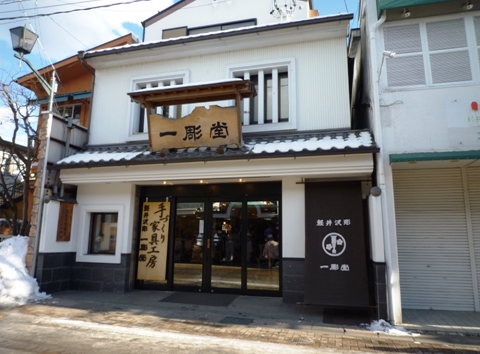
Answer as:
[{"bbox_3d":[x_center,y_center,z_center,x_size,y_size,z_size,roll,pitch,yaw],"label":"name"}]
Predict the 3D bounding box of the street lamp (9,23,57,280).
[{"bbox_3d":[-4.474,-0.285,7.260,0.490,5.733,1.225,-2,-10,16],"label":"street lamp"}]

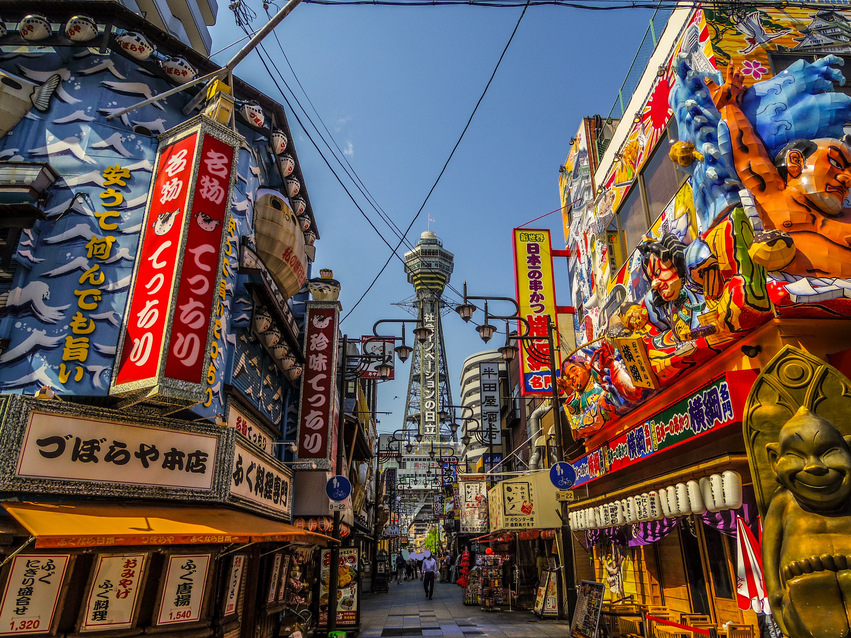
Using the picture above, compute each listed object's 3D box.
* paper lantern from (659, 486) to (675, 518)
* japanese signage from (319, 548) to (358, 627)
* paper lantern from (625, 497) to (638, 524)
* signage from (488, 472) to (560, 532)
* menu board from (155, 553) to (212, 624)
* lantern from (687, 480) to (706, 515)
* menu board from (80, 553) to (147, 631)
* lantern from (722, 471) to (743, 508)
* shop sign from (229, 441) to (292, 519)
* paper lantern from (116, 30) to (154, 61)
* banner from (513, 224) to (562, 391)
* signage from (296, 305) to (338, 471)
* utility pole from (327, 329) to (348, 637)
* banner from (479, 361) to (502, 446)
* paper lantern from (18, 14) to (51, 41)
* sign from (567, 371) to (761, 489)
[{"bbox_3d":[3.989,3.018,9.300,0.200,0.480,0.200,0,-22,-1],"label":"paper lantern"},{"bbox_3d":[-1.999,6.256,13.165,0.920,1.755,0.220,1,-22,-1],"label":"japanese signage"},{"bbox_3d":[3.970,3.677,10.871,0.250,0.490,0.250,1,-22,-1],"label":"paper lantern"},{"bbox_3d":[3.057,5.777,17.824,1.742,1.676,2.600,1,-22,-1],"label":"signage"},{"bbox_3d":[-3.199,3.581,7.514,0.030,0.821,0.556,-16,-27,42],"label":"menu board"},{"bbox_3d":[4.330,2.859,9.044,0.265,0.520,0.265,1,-23,-2],"label":"lantern"},{"bbox_3d":[-4.060,3.573,7.403,0.050,0.910,0.620,-14,-26,41],"label":"menu board"},{"bbox_3d":[4.061,2.262,7.478,0.250,0.490,0.250,1,-22,-1],"label":"lantern"},{"bbox_3d":[-2.991,3.064,10.444,0.150,0.885,4.338,1,-22,-1],"label":"shop sign"},{"bbox_3d":[-4.880,-4.597,9.514,0.390,0.430,0.580,-19,-29,39],"label":"paper lantern"},{"bbox_3d":[3.421,-0.293,17.456,1.100,5.500,0.360,0,-22,0],"label":"banner"},{"bbox_3d":[-2.850,1.744,15.081,0.850,4.400,0.600,1,-23,-2],"label":"signage"},{"bbox_3d":[-2.100,3.691,13.733,0.200,6.970,0.200,0,-23,0],"label":"utility pole"},{"bbox_3d":[3.238,4.237,28.255,1.071,4.229,0.300,1,-22,-1],"label":"banner"},{"bbox_3d":[-6.345,-4.728,9.186,0.500,0.430,0.400,0,-22,-1],"label":"paper lantern"},{"bbox_3d":[3.880,2.328,10.401,0.400,0.660,7.400,1,-23,-2],"label":"sign"}]

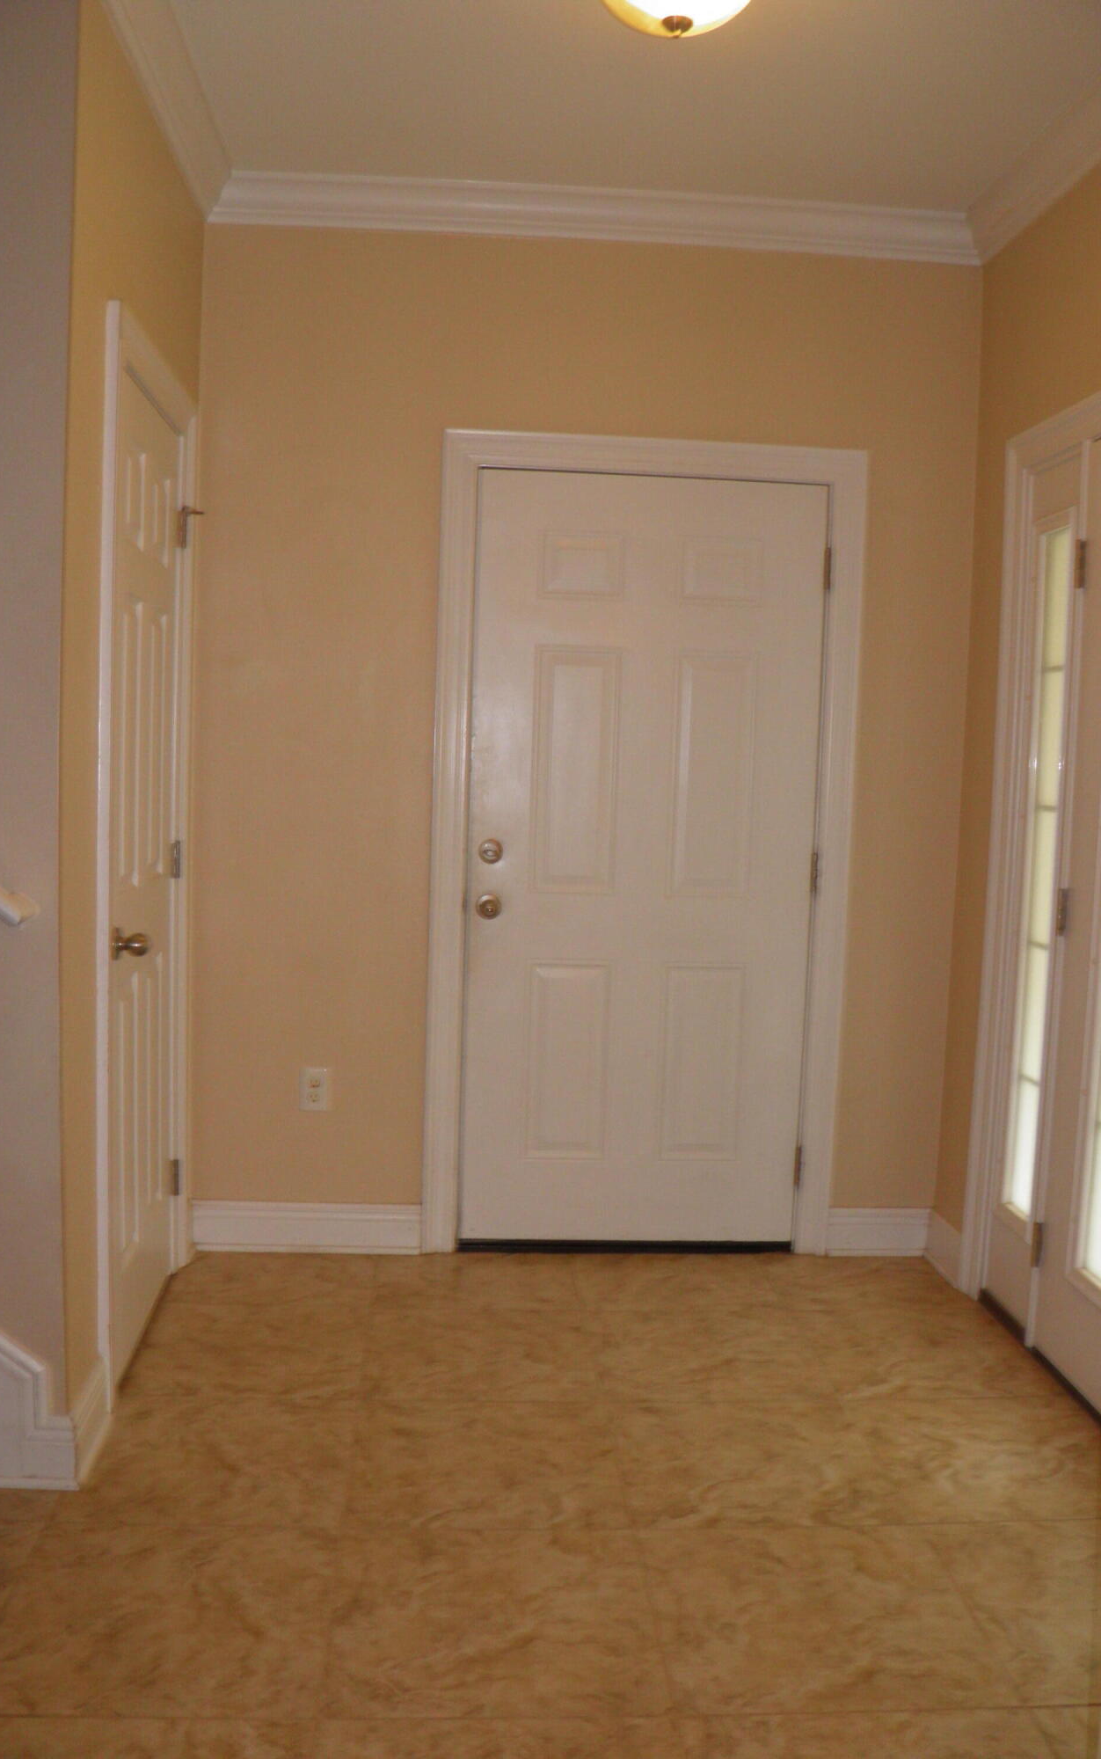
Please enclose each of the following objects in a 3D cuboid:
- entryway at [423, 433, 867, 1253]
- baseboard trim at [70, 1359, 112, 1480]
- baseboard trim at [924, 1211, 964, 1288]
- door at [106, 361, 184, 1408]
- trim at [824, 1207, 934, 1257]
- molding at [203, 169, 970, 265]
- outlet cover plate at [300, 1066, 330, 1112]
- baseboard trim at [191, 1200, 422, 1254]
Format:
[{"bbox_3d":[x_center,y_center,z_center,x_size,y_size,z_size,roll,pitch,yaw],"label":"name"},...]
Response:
[{"bbox_3d":[0.237,-0.065,3.791,1.097,2.140,0.100,1,5,-4],"label":"entryway"},{"bbox_3d":[-0.856,1.004,2.655,0.020,0.130,0.280,1,5,-4],"label":"baseboard trim"},{"bbox_3d":[1.040,0.973,3.769,0.020,0.127,0.275,1,5,-4],"label":"baseboard trim"},{"bbox_3d":[-0.894,-0.004,3.120,0.038,2.030,0.620,1,5,-4],"label":"door"},{"bbox_3d":[0.898,0.959,3.886,0.287,0.127,0.020,1,5,-4],"label":"trim"},{"bbox_3d":[0.132,-1.661,3.575,1.993,0.093,0.081,1,5,-4],"label":"molding"},{"bbox_3d":[-0.622,0.554,3.747,0.070,0.115,0.008,1,5,-4],"label":"outlet cover plate"},{"bbox_3d":[-0.642,0.920,3.771,0.608,0.127,0.020,1,5,-4],"label":"baseboard trim"}]

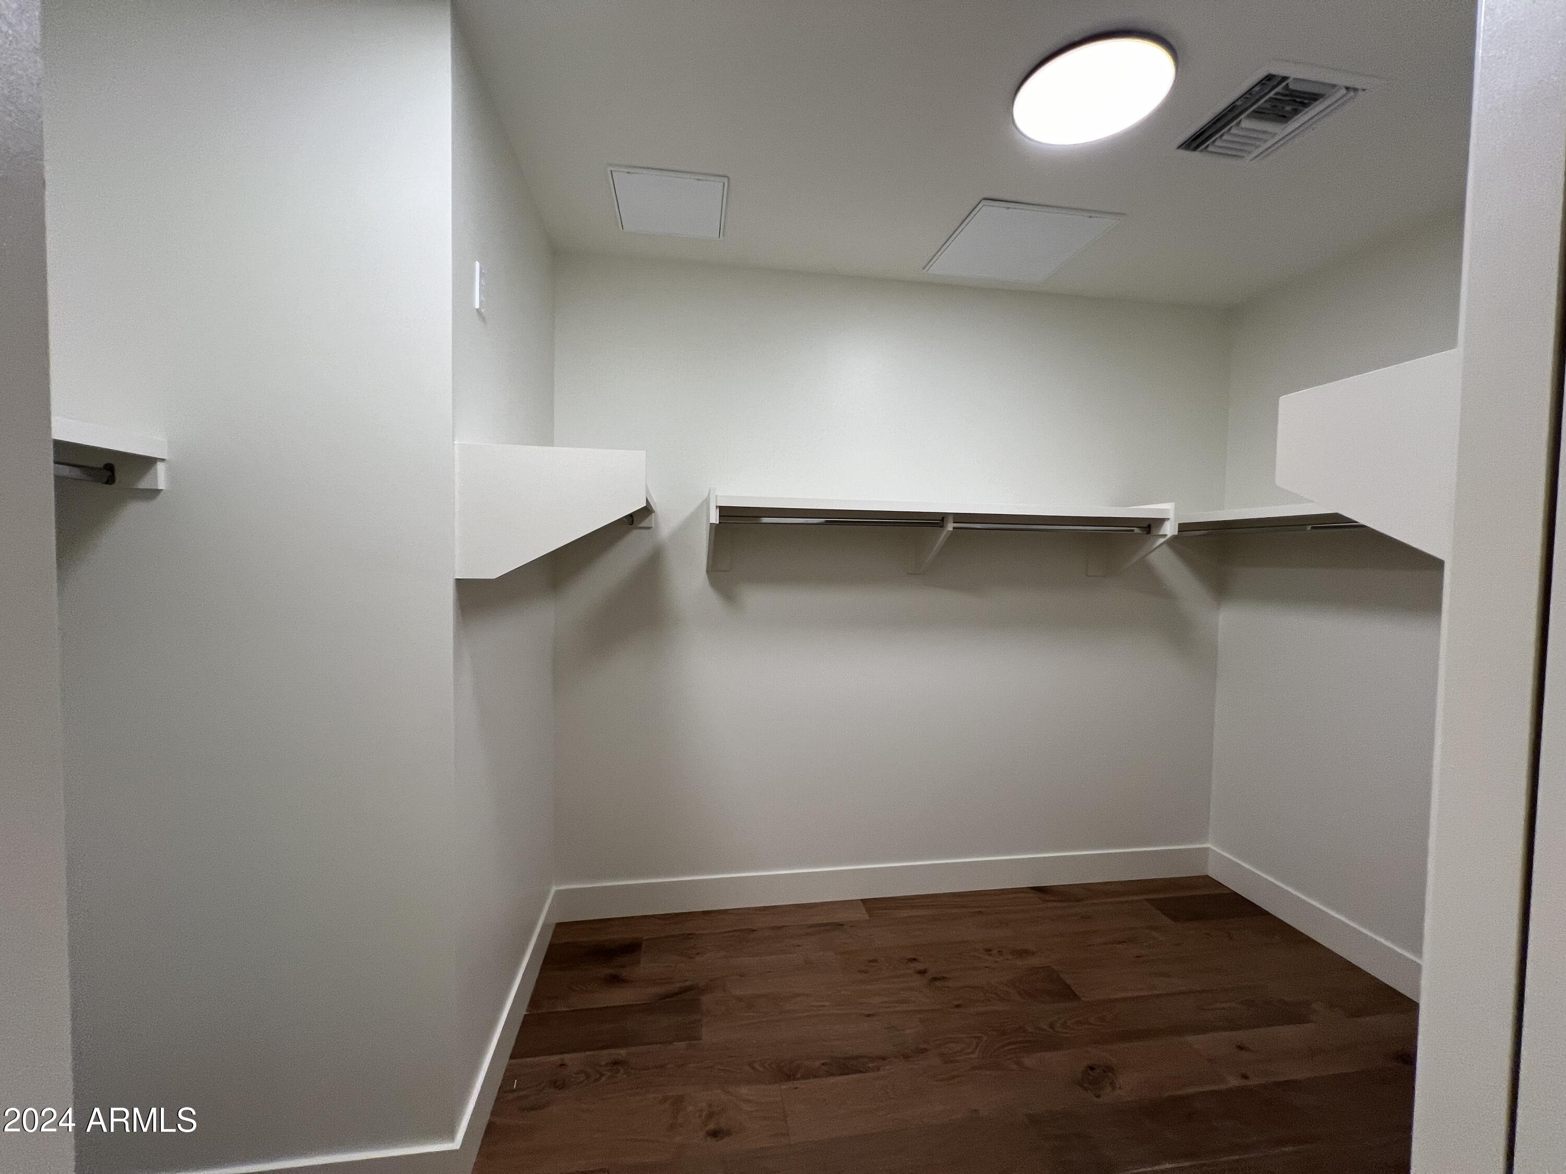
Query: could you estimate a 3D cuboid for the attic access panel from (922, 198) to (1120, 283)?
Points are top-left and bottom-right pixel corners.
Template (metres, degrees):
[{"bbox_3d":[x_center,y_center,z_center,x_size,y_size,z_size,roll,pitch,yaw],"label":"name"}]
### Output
[{"bbox_3d":[0.825,-1.207,2.087,0.487,0.020,0.470,0,2,-9],"label":"attic access panel"}]

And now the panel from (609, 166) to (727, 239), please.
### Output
[{"bbox_3d":[-0.358,-1.216,1.883,0.349,0.020,0.342,0,2,-9],"label":"panel"}]

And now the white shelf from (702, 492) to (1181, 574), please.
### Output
[{"bbox_3d":[0.596,-0.188,2.252,1.750,0.284,0.311,0,2,-9],"label":"white shelf"}]

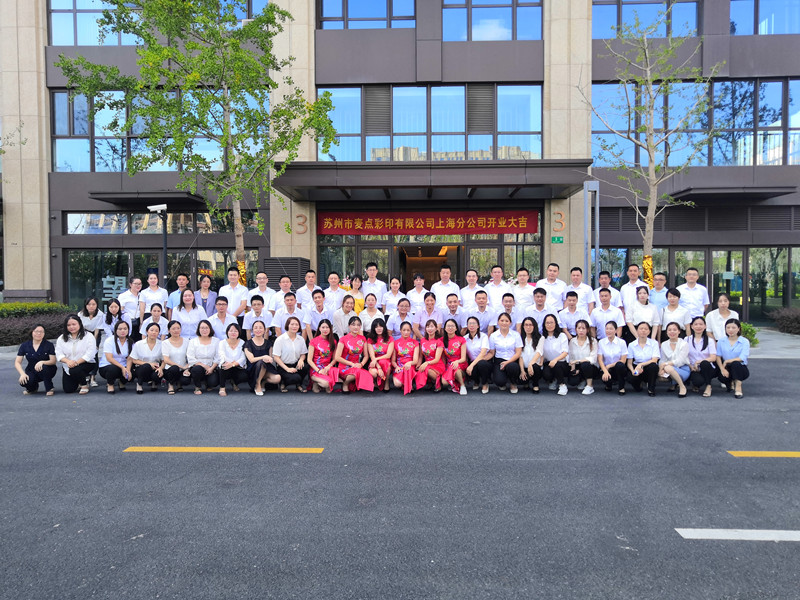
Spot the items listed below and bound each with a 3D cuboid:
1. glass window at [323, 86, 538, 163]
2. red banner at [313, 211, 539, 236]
[{"bbox_3d":[0.840,-4.923,17.480,6.296,2.263,0.150,0,2,2],"label":"glass window"},{"bbox_3d":[0.856,-2.386,19.318,6.850,0.710,0.050,0,2,2],"label":"red banner"}]

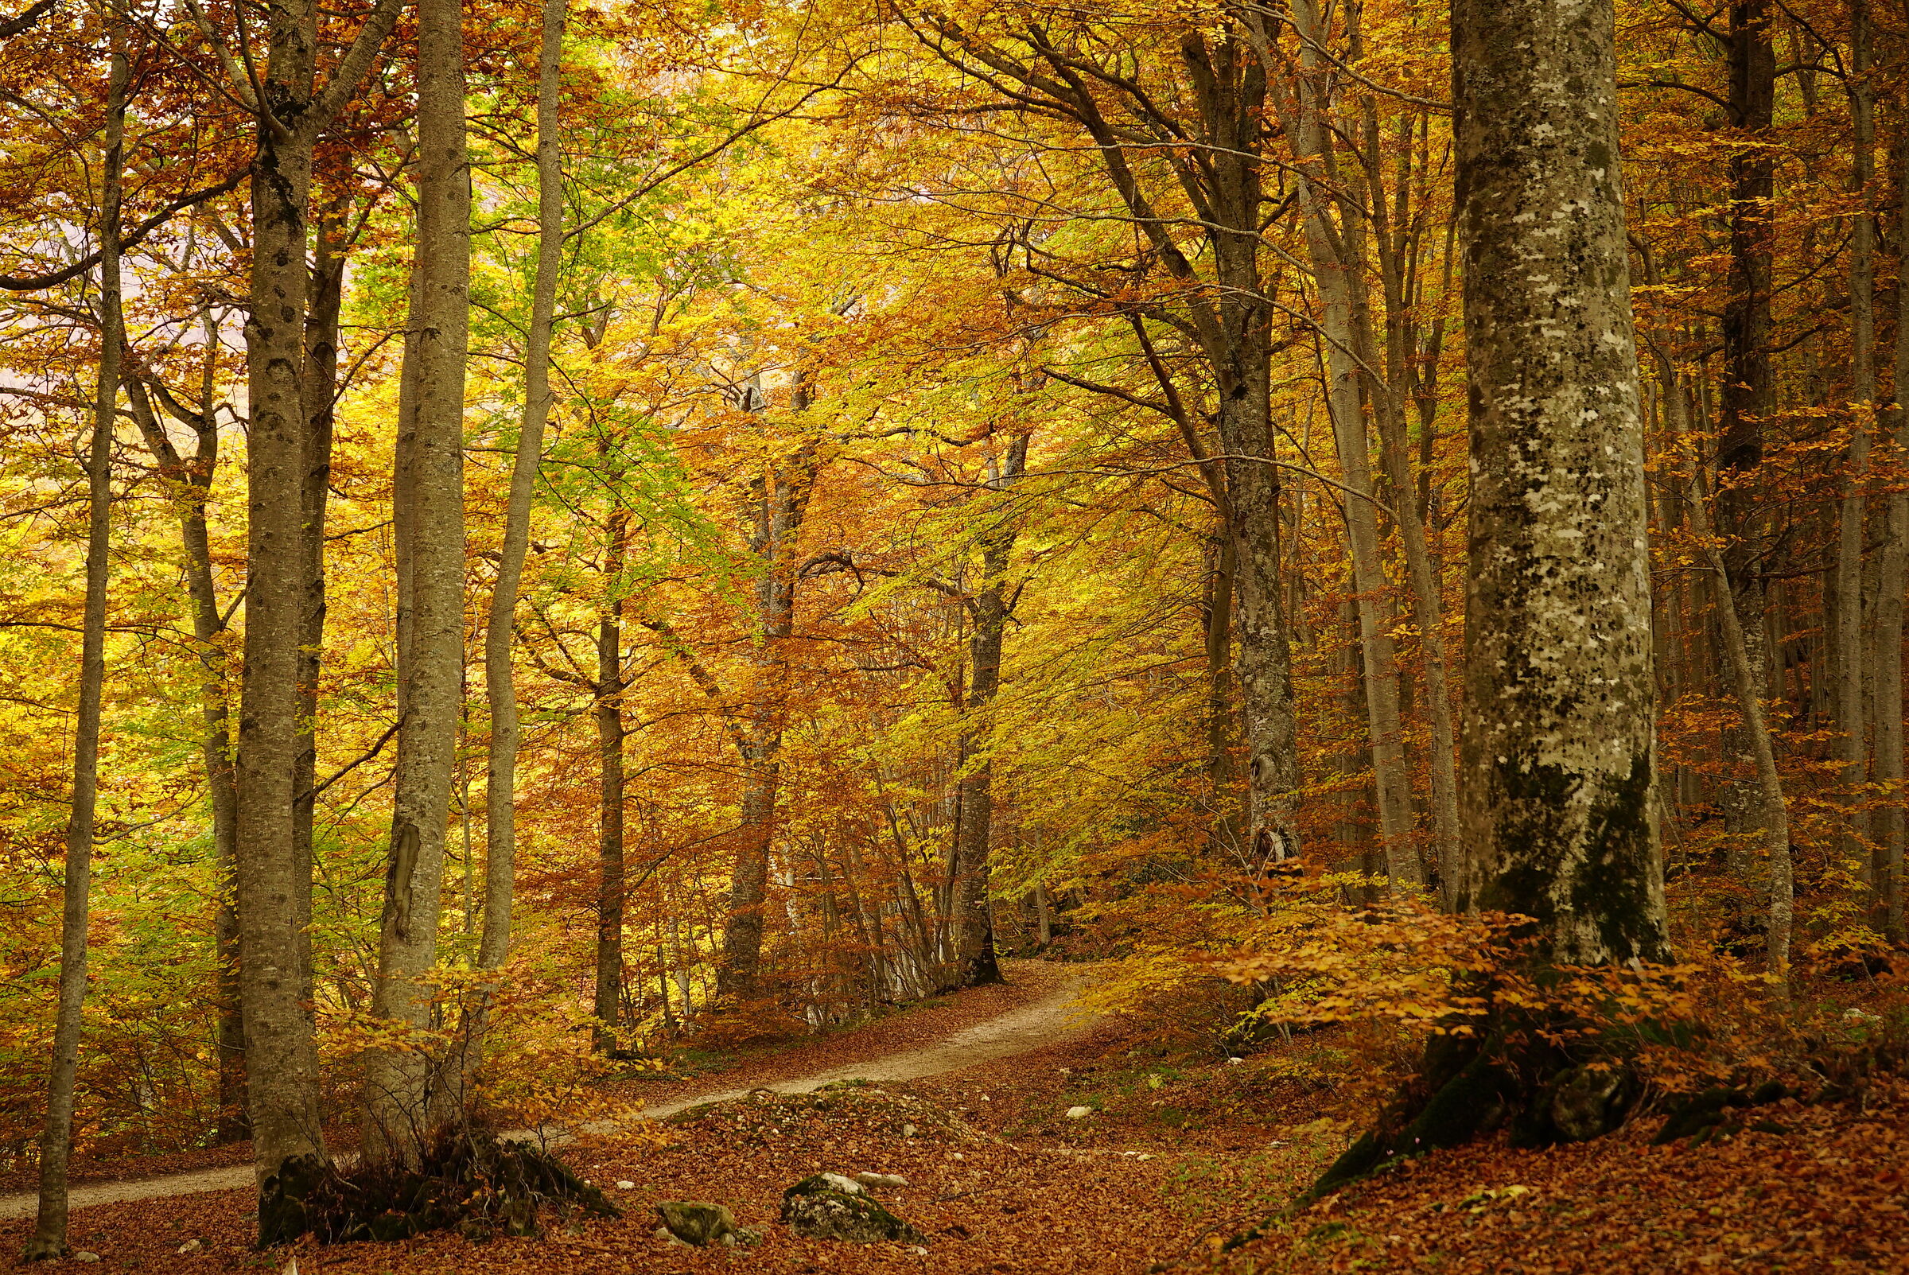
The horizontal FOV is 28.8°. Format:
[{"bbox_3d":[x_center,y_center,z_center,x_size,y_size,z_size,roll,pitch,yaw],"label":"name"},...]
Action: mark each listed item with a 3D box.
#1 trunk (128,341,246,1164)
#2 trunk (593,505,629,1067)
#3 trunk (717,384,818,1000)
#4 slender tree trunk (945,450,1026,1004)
[{"bbox_3d":[-5.906,0.704,28.500,0.850,6.306,0.600,0,-2,0],"label":"trunk"},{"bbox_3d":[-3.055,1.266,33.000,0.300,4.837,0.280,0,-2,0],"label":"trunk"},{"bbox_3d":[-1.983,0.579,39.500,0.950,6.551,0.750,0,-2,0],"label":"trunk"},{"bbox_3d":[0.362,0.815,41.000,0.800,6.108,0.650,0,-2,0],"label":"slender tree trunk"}]

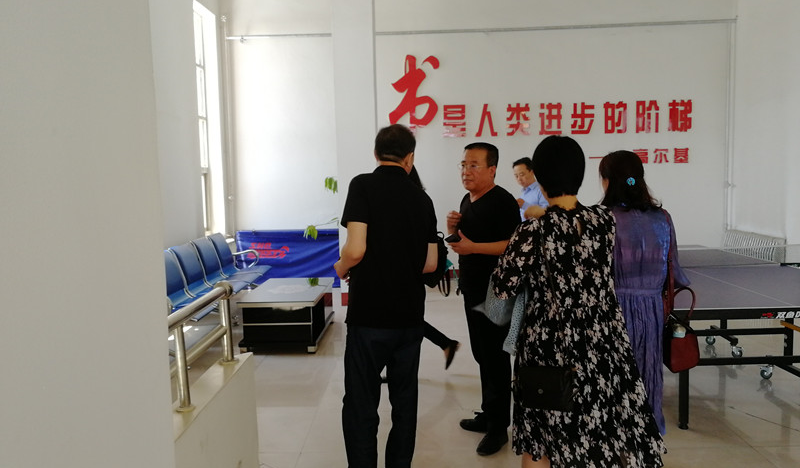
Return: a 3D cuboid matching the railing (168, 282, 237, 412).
[{"bbox_3d":[-0.735,0.403,2.320,0.100,0.340,0.760,-1,5,1],"label":"railing"}]

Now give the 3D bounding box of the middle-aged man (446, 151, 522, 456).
[{"bbox_3d":[0.486,0.325,3.498,0.460,1.690,0.540,-6,7,-37],"label":"middle-aged man"}]

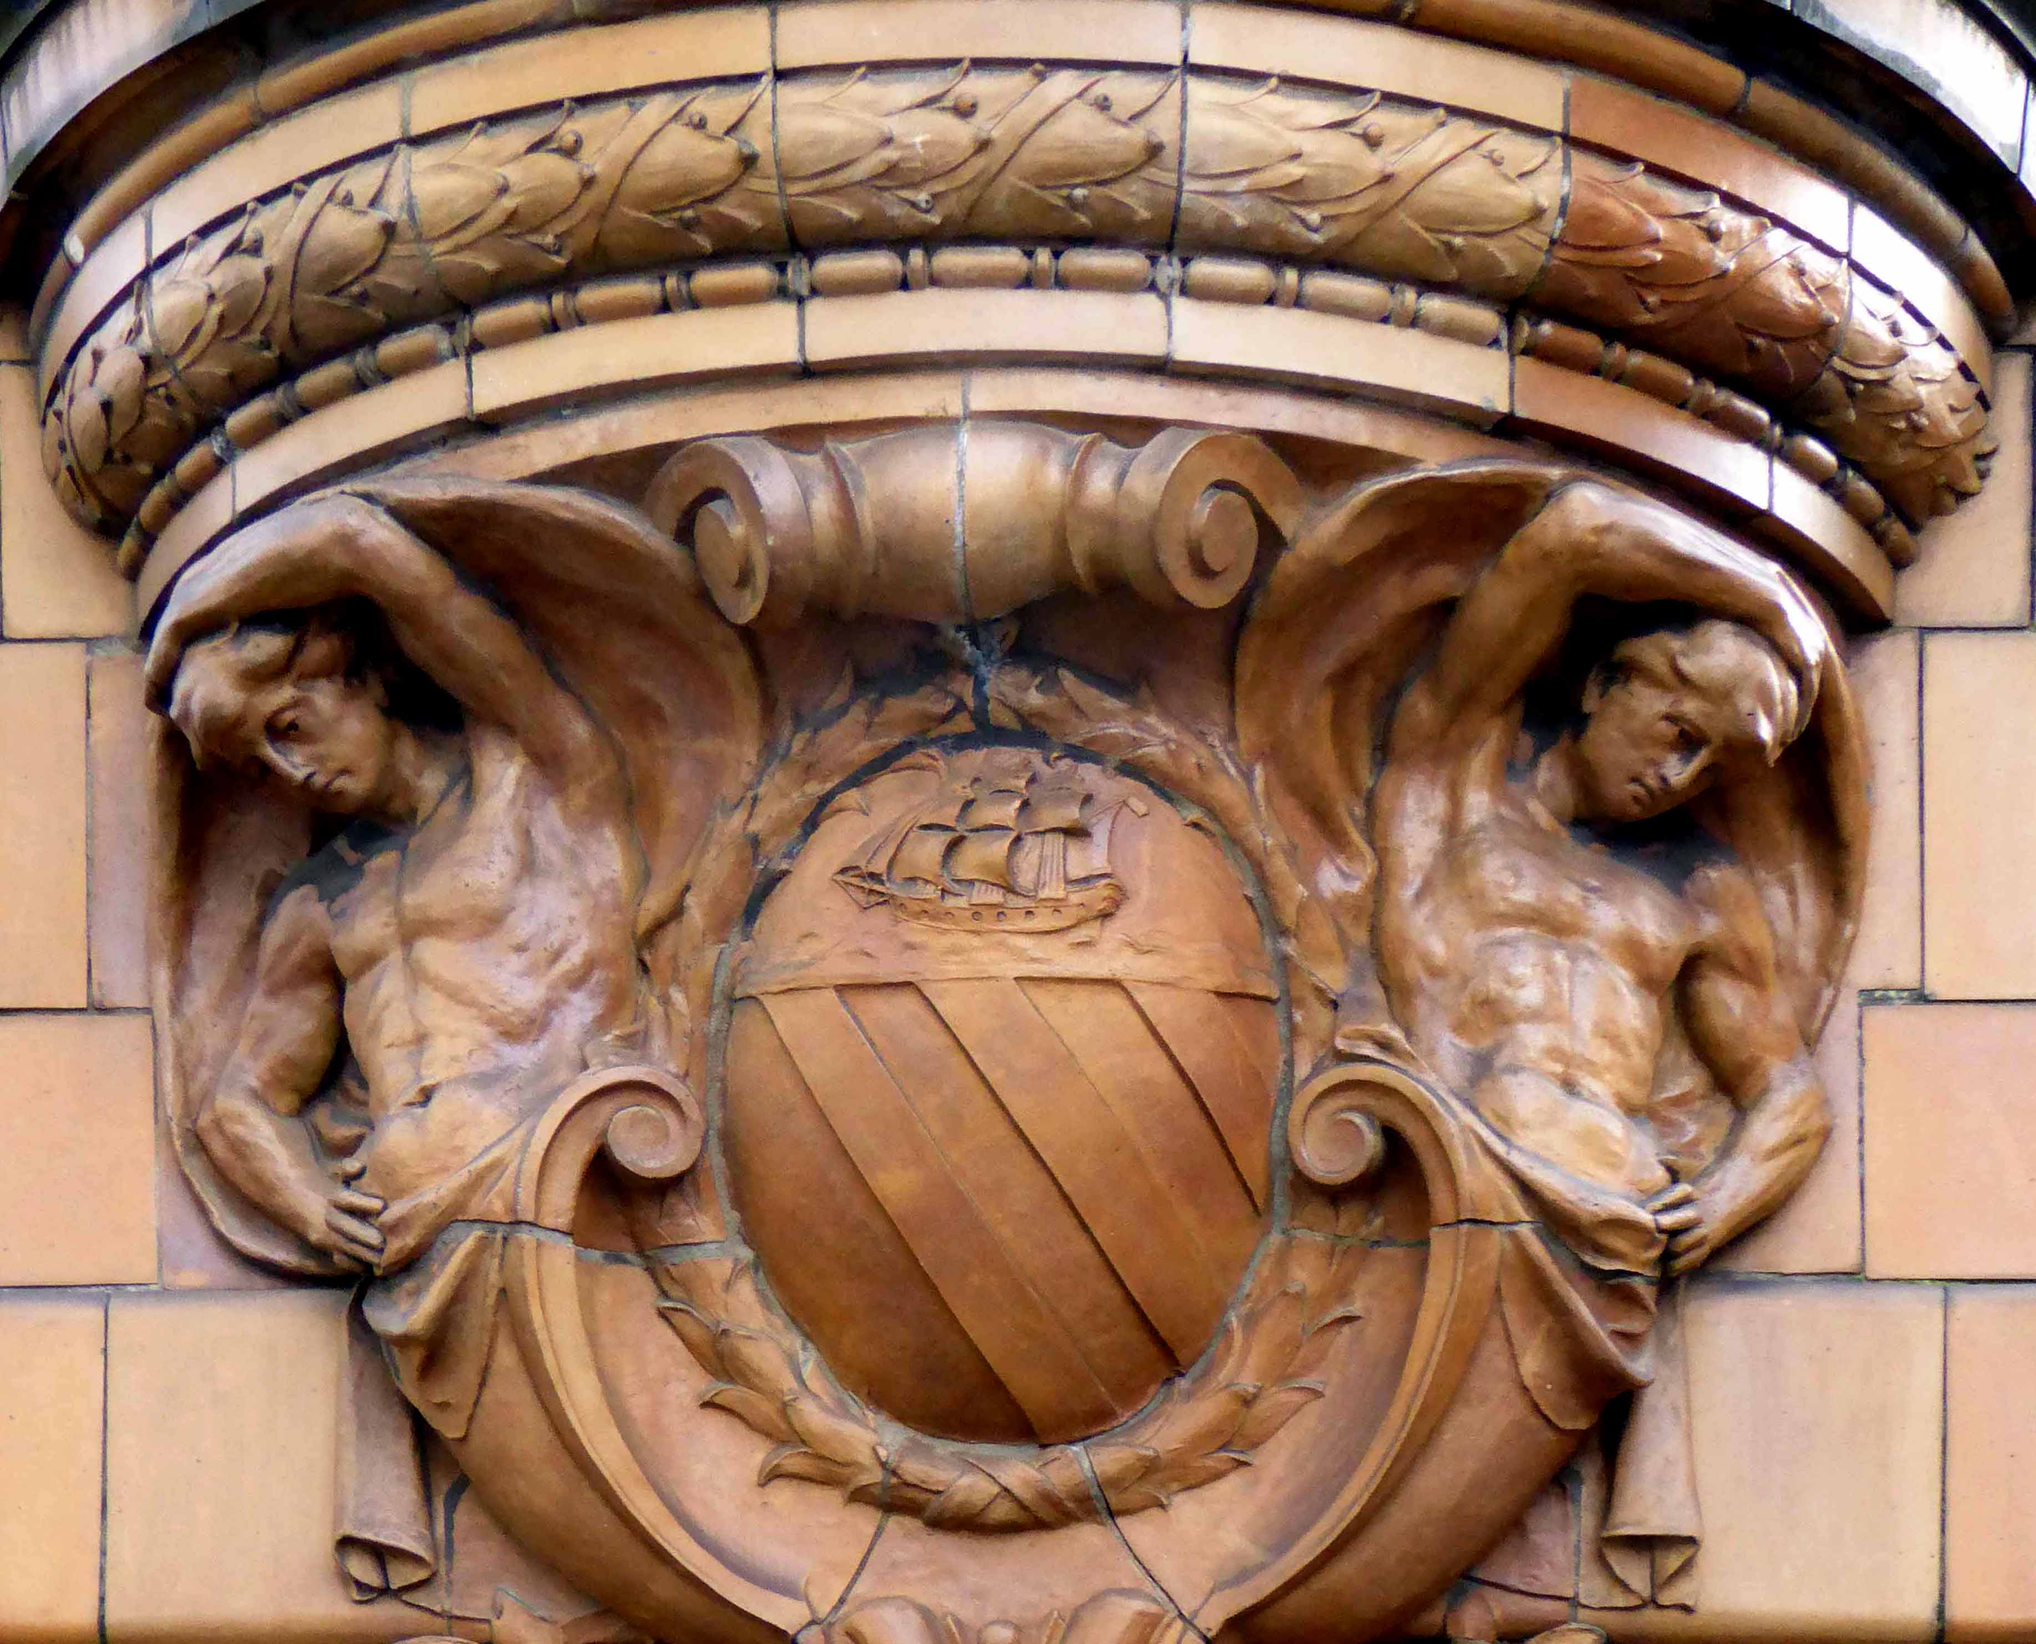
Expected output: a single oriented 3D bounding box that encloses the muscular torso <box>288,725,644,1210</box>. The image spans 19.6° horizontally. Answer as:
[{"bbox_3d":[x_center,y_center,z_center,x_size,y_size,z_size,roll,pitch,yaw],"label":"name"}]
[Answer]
[{"bbox_3d":[-0.590,0.152,6.350,0.320,0.500,0.220,-4,-2,28],"label":"muscular torso"}]

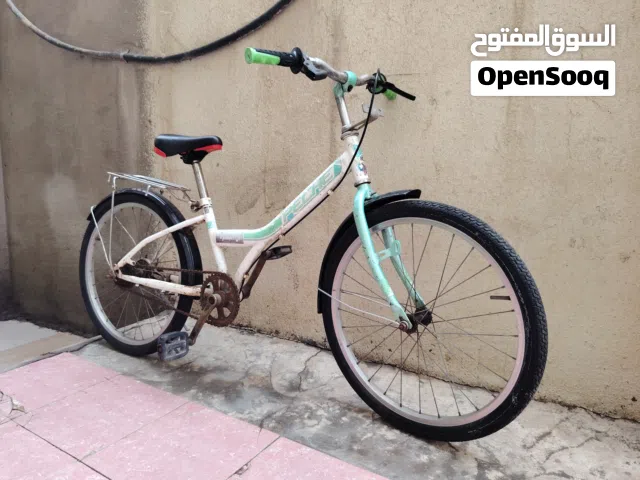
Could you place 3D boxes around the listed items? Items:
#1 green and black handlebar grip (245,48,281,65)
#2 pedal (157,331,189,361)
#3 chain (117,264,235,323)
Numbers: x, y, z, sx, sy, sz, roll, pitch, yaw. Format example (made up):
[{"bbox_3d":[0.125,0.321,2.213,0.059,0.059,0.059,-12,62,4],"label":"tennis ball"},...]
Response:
[{"bbox_3d":[-0.120,-0.392,0.952,0.079,0.031,0.031,-14,15,-38],"label":"green and black handlebar grip"},{"bbox_3d":[-0.421,0.304,1.268,0.028,0.064,0.096,-5,0,29],"label":"pedal"},{"bbox_3d":[-0.467,0.162,1.395,0.540,0.150,0.022,5,4,29],"label":"chain"}]

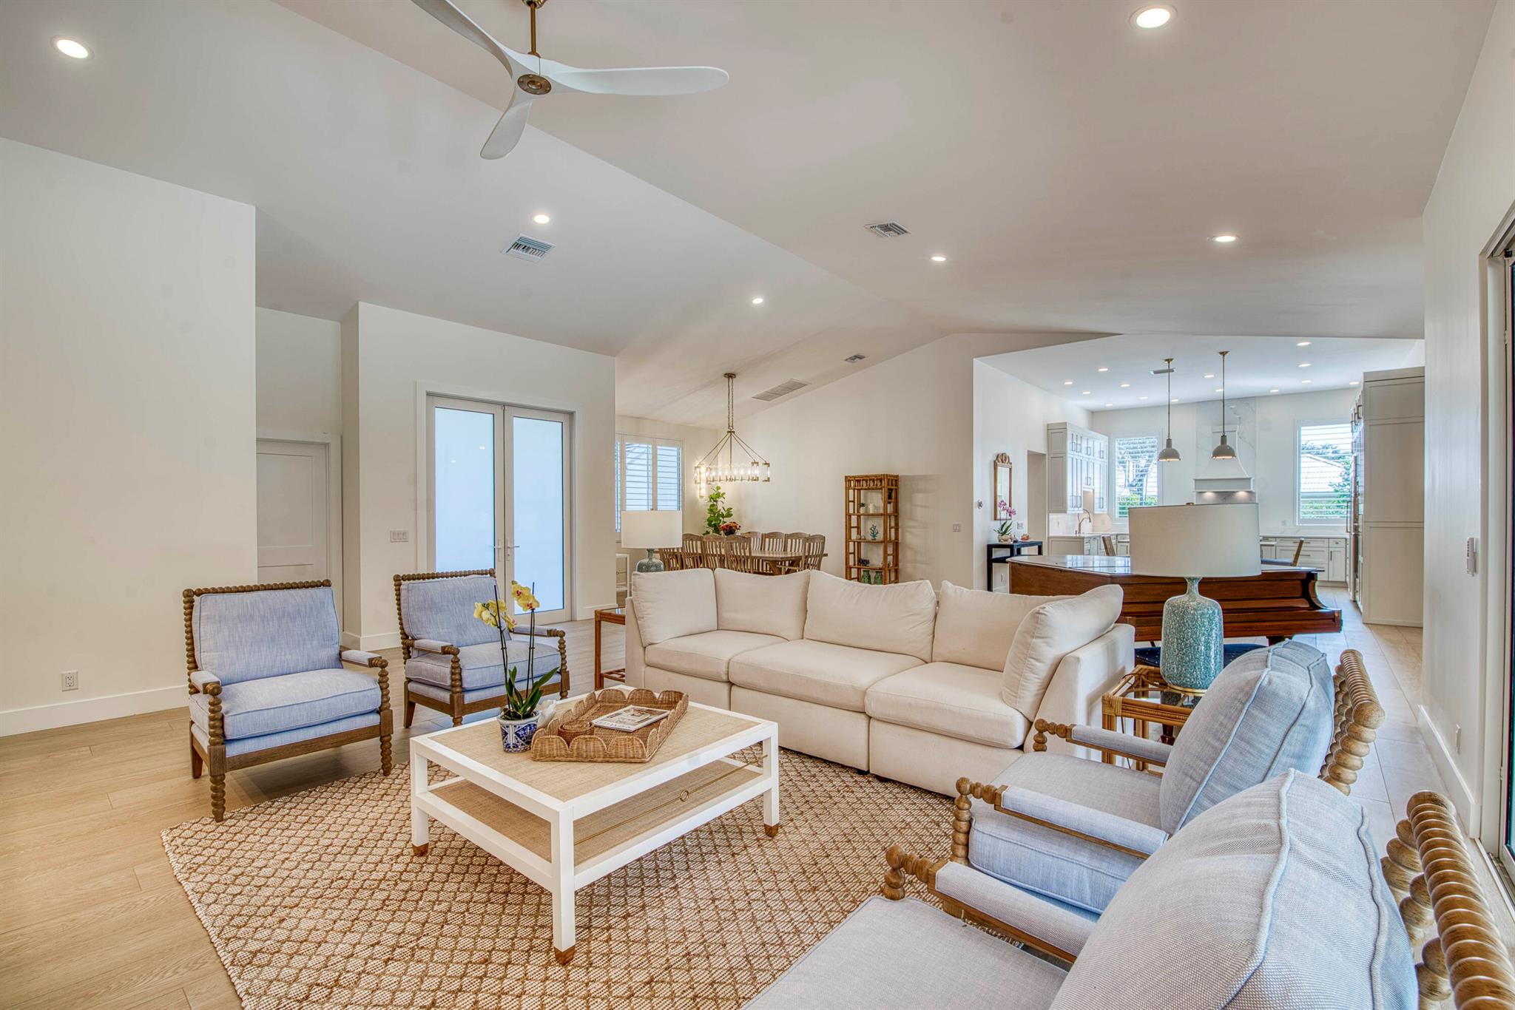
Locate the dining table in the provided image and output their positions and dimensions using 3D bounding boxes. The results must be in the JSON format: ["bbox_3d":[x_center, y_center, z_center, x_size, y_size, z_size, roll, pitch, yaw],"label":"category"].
[{"bbox_3d":[-0.290,1.025,8.900,2.200,0.750,1.080,0,0,41],"label":"dining table"}]

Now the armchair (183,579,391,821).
[{"bbox_3d":[-2.470,0.925,3.310,0.910,0.950,0.740,0,0,41],"label":"armchair"}]

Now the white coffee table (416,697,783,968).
[{"bbox_3d":[-0.650,1.169,2.618,1.041,0.466,1.052,-1,0,39],"label":"white coffee table"}]

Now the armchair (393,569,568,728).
[{"bbox_3d":[-1.770,0.925,4.040,0.910,0.950,0.740,0,0,41],"label":"armchair"}]

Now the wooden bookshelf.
[{"bbox_3d":[1.735,0.480,9.540,0.700,1.840,0.380,0,0,41],"label":"wooden bookshelf"}]

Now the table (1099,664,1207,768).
[{"bbox_3d":[1.920,1.110,2.800,0.560,0.580,0.650,0,0,41],"label":"table"}]

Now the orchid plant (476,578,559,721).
[{"bbox_3d":[-0.920,0.555,2.410,0.299,0.555,0.230,0,0,-21],"label":"orchid plant"}]

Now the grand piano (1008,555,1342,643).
[{"bbox_3d":[2.630,0.900,4.250,1.480,1.000,1.450,0,0,-11],"label":"grand piano"}]

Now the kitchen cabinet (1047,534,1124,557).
[{"bbox_3d":[6.069,0.961,11.559,0.620,0.920,3.000,-1,0,39],"label":"kitchen cabinet"}]

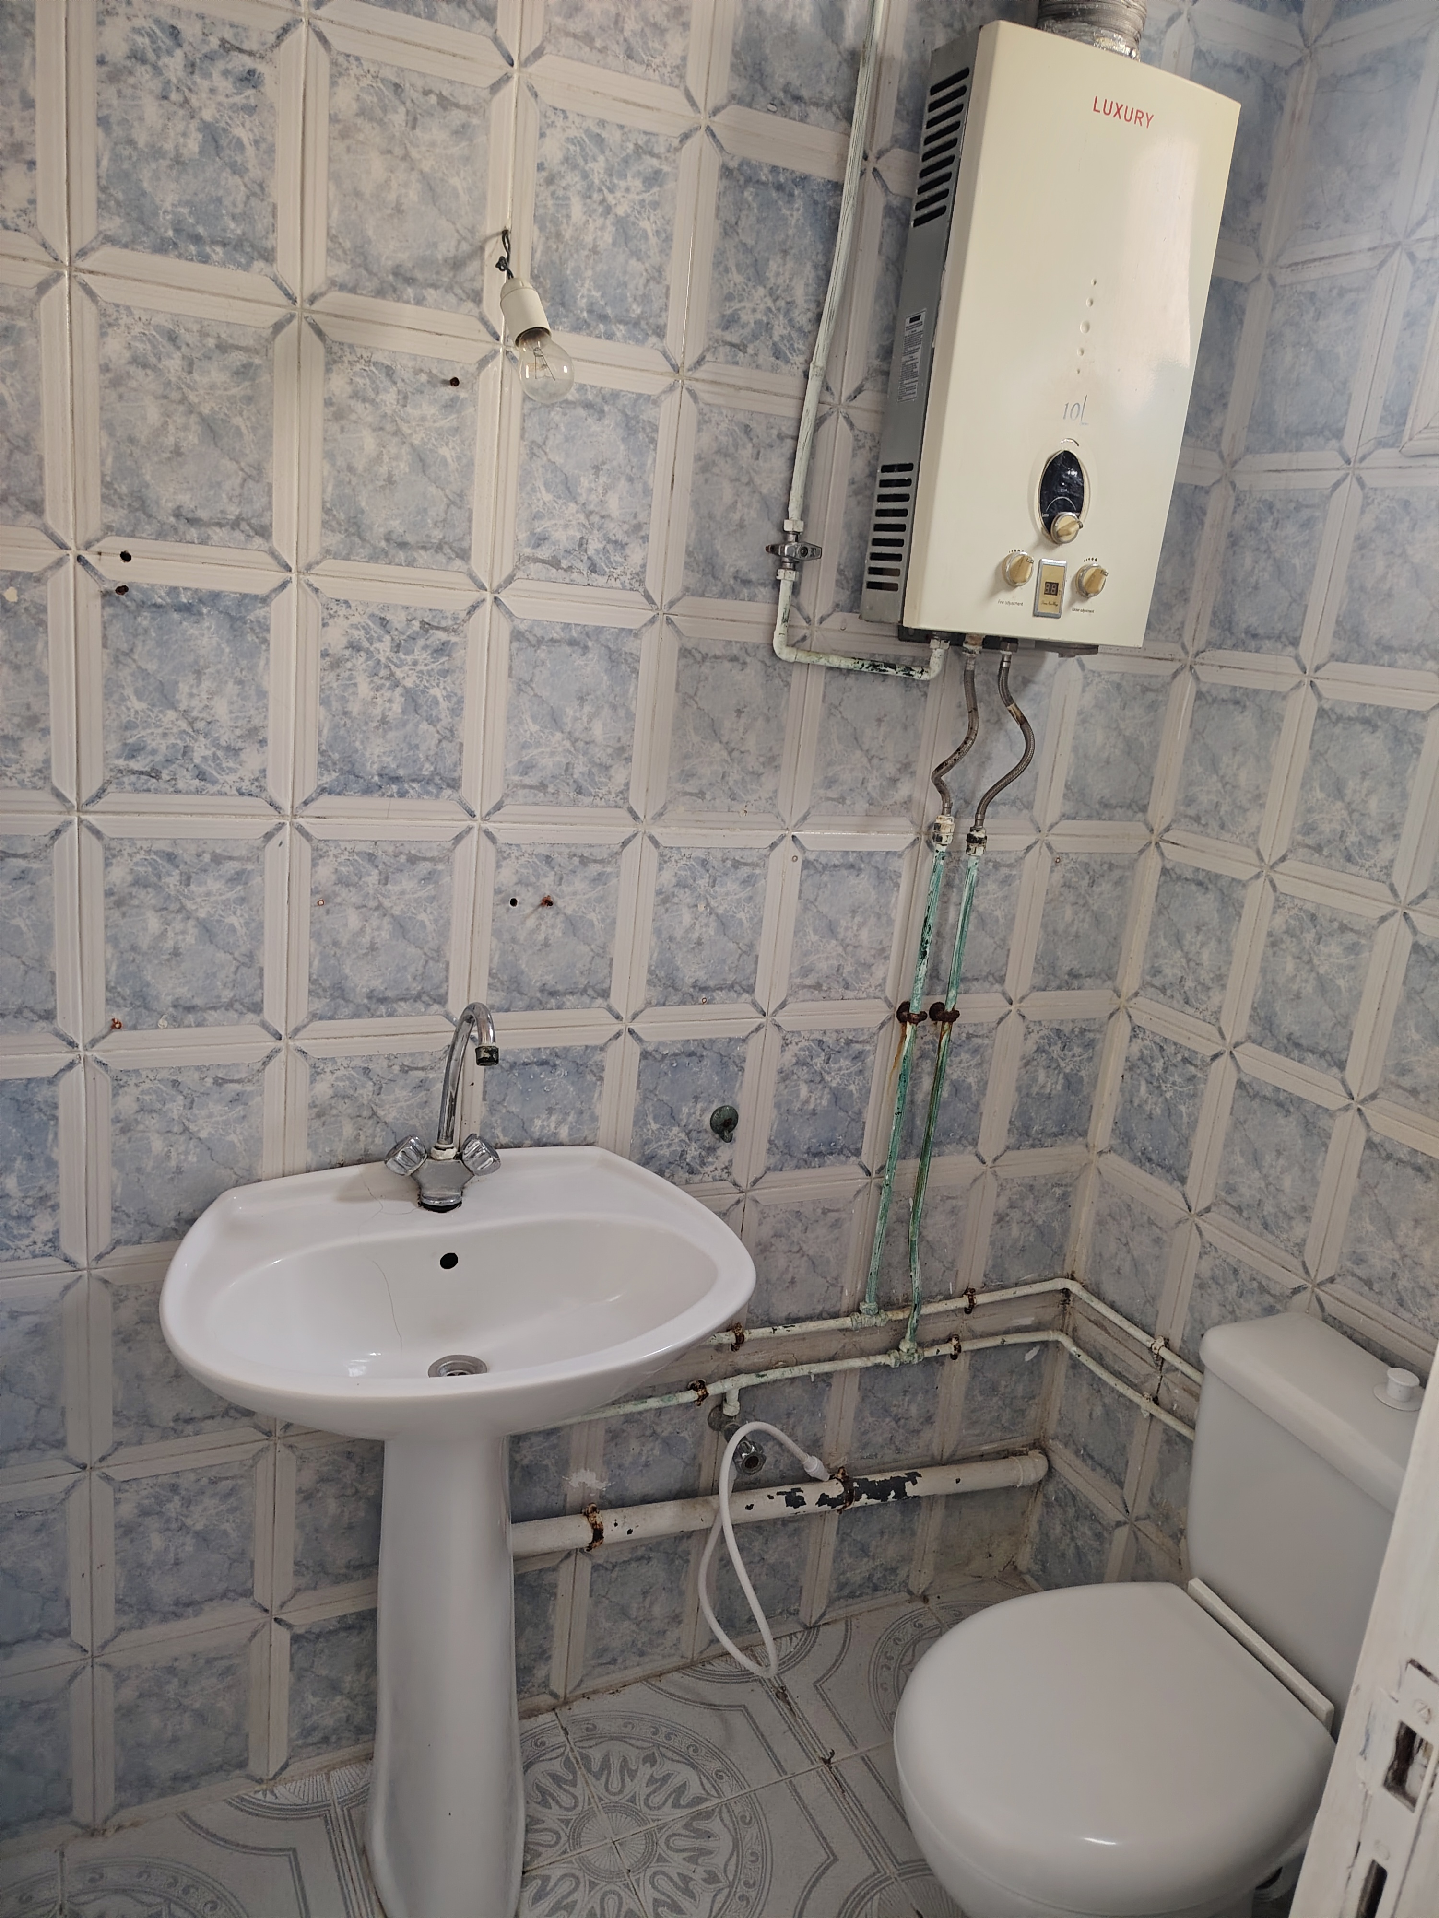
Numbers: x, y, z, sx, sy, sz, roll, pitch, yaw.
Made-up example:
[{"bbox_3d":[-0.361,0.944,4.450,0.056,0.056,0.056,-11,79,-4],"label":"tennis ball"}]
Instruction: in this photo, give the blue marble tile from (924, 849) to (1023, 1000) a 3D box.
[{"bbox_3d":[0.348,-0.047,1.830,0.150,0.205,0.015,-1,16,-26],"label":"blue marble tile"}]

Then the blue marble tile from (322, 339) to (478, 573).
[{"bbox_3d":[-0.329,-0.513,1.365,0.158,0.207,0.012,-1,17,-26],"label":"blue marble tile"}]

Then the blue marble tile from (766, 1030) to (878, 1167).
[{"bbox_3d":[0.140,0.197,1.821,0.156,0.205,0.012,-1,16,-26],"label":"blue marble tile"}]

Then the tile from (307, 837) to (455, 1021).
[{"bbox_3d":[-0.375,-0.033,1.471,0.151,0.204,0.010,-1,16,-26],"label":"tile"}]

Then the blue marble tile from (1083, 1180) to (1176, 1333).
[{"bbox_3d":[0.624,0.457,2.020,0.012,0.207,0.161,-1,17,-26],"label":"blue marble tile"}]

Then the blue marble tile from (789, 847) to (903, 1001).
[{"bbox_3d":[0.166,-0.043,1.738,0.157,0.204,0.012,-1,16,-26],"label":"blue marble tile"}]

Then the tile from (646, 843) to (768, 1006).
[{"bbox_3d":[-0.016,-0.043,1.646,0.146,0.203,0.010,-1,16,-26],"label":"tile"}]

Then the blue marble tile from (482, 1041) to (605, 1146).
[{"bbox_3d":[-0.223,0.206,1.647,0.158,0.207,0.012,-1,17,-26],"label":"blue marble tile"}]

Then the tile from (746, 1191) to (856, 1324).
[{"bbox_3d":[0.114,0.422,1.856,0.148,0.195,0.010,-1,16,-26],"label":"tile"}]

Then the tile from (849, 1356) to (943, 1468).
[{"bbox_3d":[0.265,0.677,2.011,0.143,0.187,0.010,-1,16,-26],"label":"tile"}]

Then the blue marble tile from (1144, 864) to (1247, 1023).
[{"bbox_3d":[0.663,-0.026,1.871,0.012,0.204,0.157,-1,16,-26],"label":"blue marble tile"}]

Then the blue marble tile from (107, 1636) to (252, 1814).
[{"bbox_3d":[-0.660,0.937,1.647,0.156,0.205,0.012,-1,16,-26],"label":"blue marble tile"}]

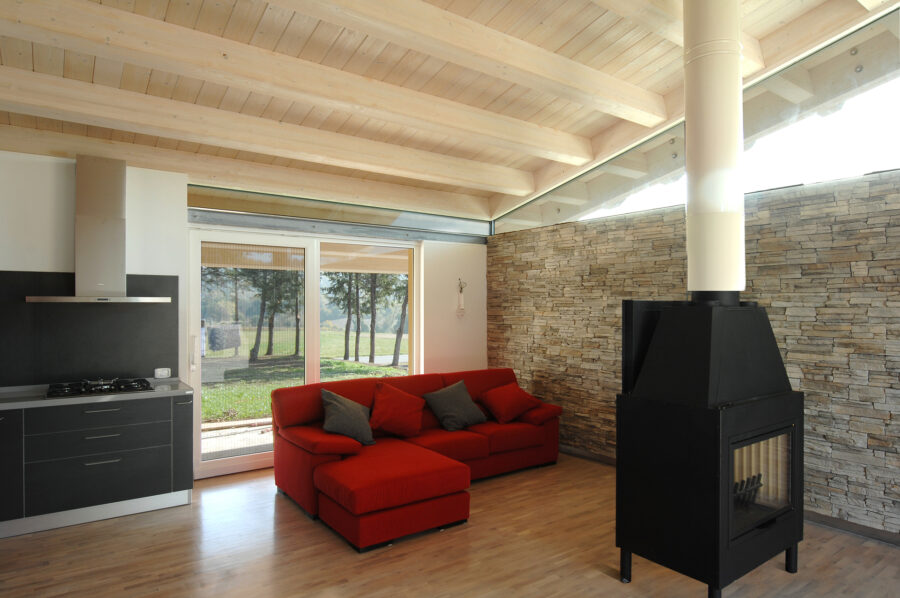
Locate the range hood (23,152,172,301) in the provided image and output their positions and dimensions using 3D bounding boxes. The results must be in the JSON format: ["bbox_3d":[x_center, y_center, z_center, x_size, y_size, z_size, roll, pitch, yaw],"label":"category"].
[{"bbox_3d":[-2.737,-0.532,4.144,0.900,1.121,0.520,0,-1,-34],"label":"range hood"}]

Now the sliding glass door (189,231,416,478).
[{"bbox_3d":[-1.401,0.518,5.448,2.385,2.270,0.120,0,-1,-34],"label":"sliding glass door"}]

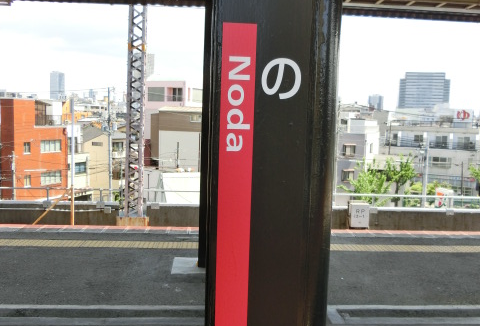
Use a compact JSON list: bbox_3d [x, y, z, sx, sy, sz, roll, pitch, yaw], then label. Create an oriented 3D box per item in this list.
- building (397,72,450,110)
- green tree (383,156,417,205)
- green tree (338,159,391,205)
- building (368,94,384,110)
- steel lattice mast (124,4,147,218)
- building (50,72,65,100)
[{"bbox_3d":[212.359,-60.682,542.596,54.000,90.300,27.000,2,3,7],"label":"building"},{"bbox_3d":[13.341,3.019,39.210,2.700,7.320,2.600,3,3,15],"label":"green tree"},{"bbox_3d":[9.315,3.254,35.203,3.700,7.050,3.600,2,3,10],"label":"green tree"},{"bbox_3d":[251.853,-88.902,859.923,19.000,74.630,17.000,6,6,41],"label":"building"},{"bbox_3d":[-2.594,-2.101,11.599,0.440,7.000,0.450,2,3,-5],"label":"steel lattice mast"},{"bbox_3d":[-456.527,-148.821,1154.399,25.000,153.040,25.000,2,3,11],"label":"building"}]

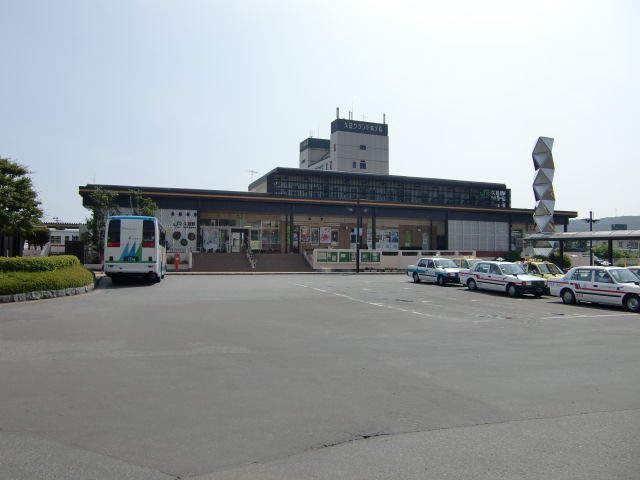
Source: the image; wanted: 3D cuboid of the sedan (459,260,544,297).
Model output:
[{"bbox_3d":[8.960,1.830,25.540,1.700,1.530,4.650,1,-1,-24],"label":"sedan"}]

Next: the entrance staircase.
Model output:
[{"bbox_3d":[-6.200,1.930,46.000,11.000,1.500,3.200,1,-1,-25],"label":"entrance staircase"}]

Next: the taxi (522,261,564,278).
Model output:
[{"bbox_3d":[11.160,1.860,26.500,1.700,1.530,4.600,1,-1,-24],"label":"taxi"}]

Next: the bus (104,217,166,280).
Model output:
[{"bbox_3d":[-10.350,0.700,30.000,2.470,3.320,10.300,0,-1,-15],"label":"bus"}]

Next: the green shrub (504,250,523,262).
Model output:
[{"bbox_3d":[19.300,2.000,52.000,2.000,1.800,1.850,0,-1,12],"label":"green shrub"}]

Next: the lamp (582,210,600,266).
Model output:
[{"bbox_3d":[25.700,0.200,49.000,1.750,5.850,0.350,0,-1,-8],"label":"lamp"}]

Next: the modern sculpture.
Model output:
[{"bbox_3d":[21.600,-3.750,50.000,2.100,12.300,2.000,0,-1,12],"label":"modern sculpture"}]

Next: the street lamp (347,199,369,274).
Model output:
[{"bbox_3d":[3.080,-0.300,42.000,1.800,5.950,0.350,0,-1,-8],"label":"street lamp"}]

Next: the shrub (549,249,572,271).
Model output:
[{"bbox_3d":[22.070,1.790,47.500,2.100,2.000,2.000,0,-1,12],"label":"shrub"}]

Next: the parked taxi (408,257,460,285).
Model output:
[{"bbox_3d":[7.140,1.880,31.500,1.700,1.530,4.650,1,-1,-23],"label":"parked taxi"}]

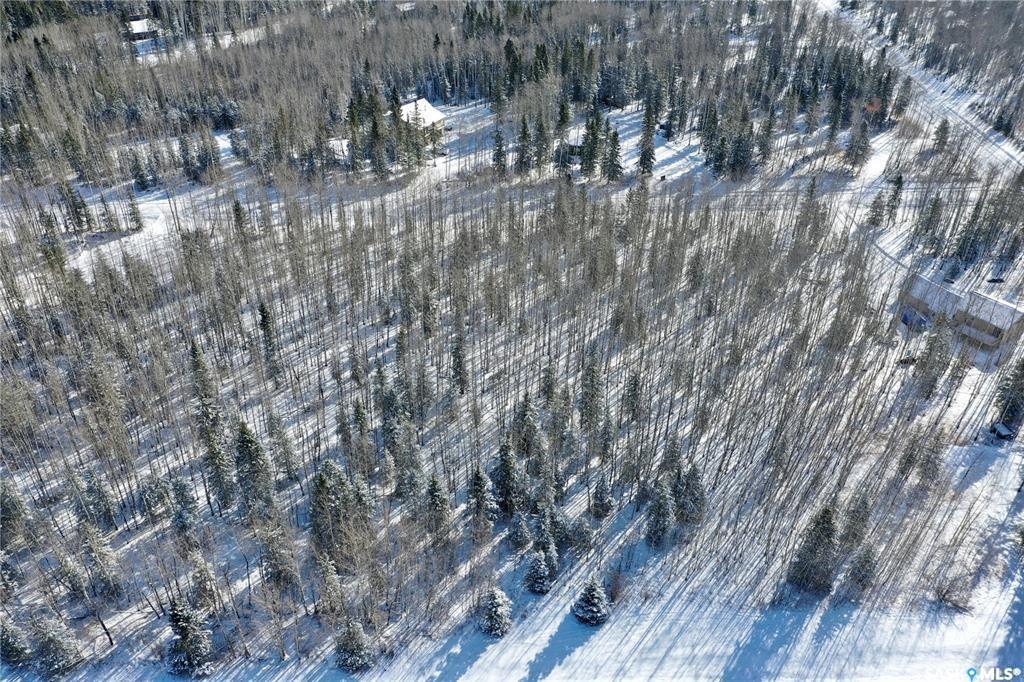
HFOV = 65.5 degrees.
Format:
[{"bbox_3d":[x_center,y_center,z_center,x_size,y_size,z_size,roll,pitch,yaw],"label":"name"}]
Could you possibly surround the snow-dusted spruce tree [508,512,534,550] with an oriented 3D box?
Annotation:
[{"bbox_3d":[1.200,22.310,94.770,3.130,5.170,3.130,3,33,1],"label":"snow-dusted spruce tree"}]

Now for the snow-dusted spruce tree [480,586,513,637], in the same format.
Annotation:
[{"bbox_3d":[-1.425,25.041,75.047,3.070,5.730,3.070,2,34,0],"label":"snow-dusted spruce tree"}]

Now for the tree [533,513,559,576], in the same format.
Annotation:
[{"bbox_3d":[3.536,20.227,79.757,2.670,8.590,2.670,2,34,0],"label":"tree"}]

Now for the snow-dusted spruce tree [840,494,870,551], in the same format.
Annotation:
[{"bbox_3d":[36.683,18.954,83.935,2.600,7.680,2.600,2,34,0],"label":"snow-dusted spruce tree"}]

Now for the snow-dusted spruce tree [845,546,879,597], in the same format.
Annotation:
[{"bbox_3d":[39.809,25.241,89.236,3.330,6.450,3.330,2,33,0],"label":"snow-dusted spruce tree"}]

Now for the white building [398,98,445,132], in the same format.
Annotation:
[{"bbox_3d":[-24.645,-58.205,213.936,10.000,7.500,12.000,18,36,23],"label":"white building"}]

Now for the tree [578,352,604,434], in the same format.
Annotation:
[{"bbox_3d":[11.430,7.270,110.670,3.660,13.600,3.660,6,33,6],"label":"tree"}]

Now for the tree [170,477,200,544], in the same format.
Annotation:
[{"bbox_3d":[-33.856,17.216,81.456,2.600,9.690,2.600,2,34,0],"label":"tree"}]

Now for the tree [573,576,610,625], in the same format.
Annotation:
[{"bbox_3d":[8.838,27.196,85.824,4.280,5.450,4.280,2,33,0],"label":"tree"}]

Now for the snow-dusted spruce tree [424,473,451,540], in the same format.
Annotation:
[{"bbox_3d":[-8.903,19.146,93.621,3.090,9.720,3.090,2,33,0],"label":"snow-dusted spruce tree"}]

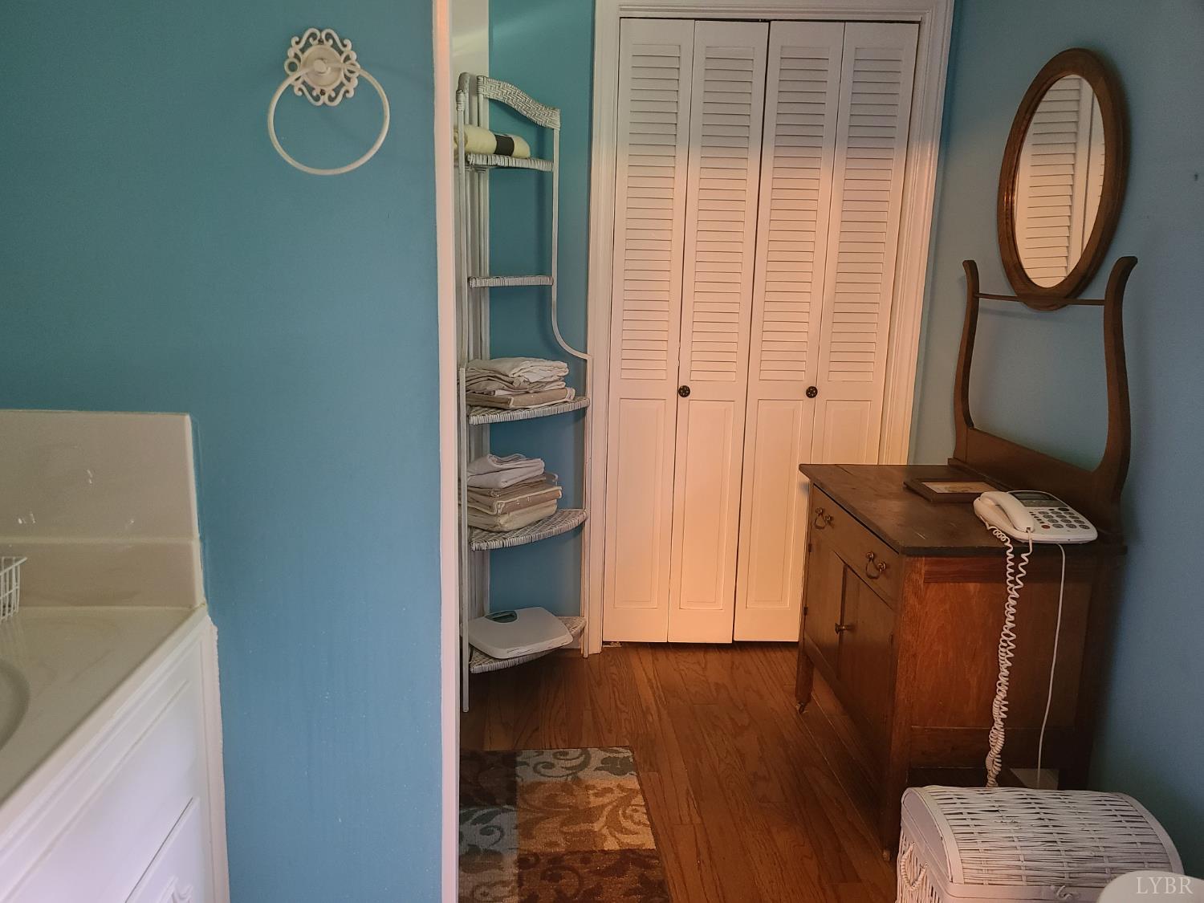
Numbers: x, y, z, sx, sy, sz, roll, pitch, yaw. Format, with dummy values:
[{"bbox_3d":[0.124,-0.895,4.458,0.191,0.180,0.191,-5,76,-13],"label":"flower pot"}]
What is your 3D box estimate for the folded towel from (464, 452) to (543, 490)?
[{"bbox_3d":[-0.321,0.051,2.809,0.180,0.062,0.240,7,13,25],"label":"folded towel"}]

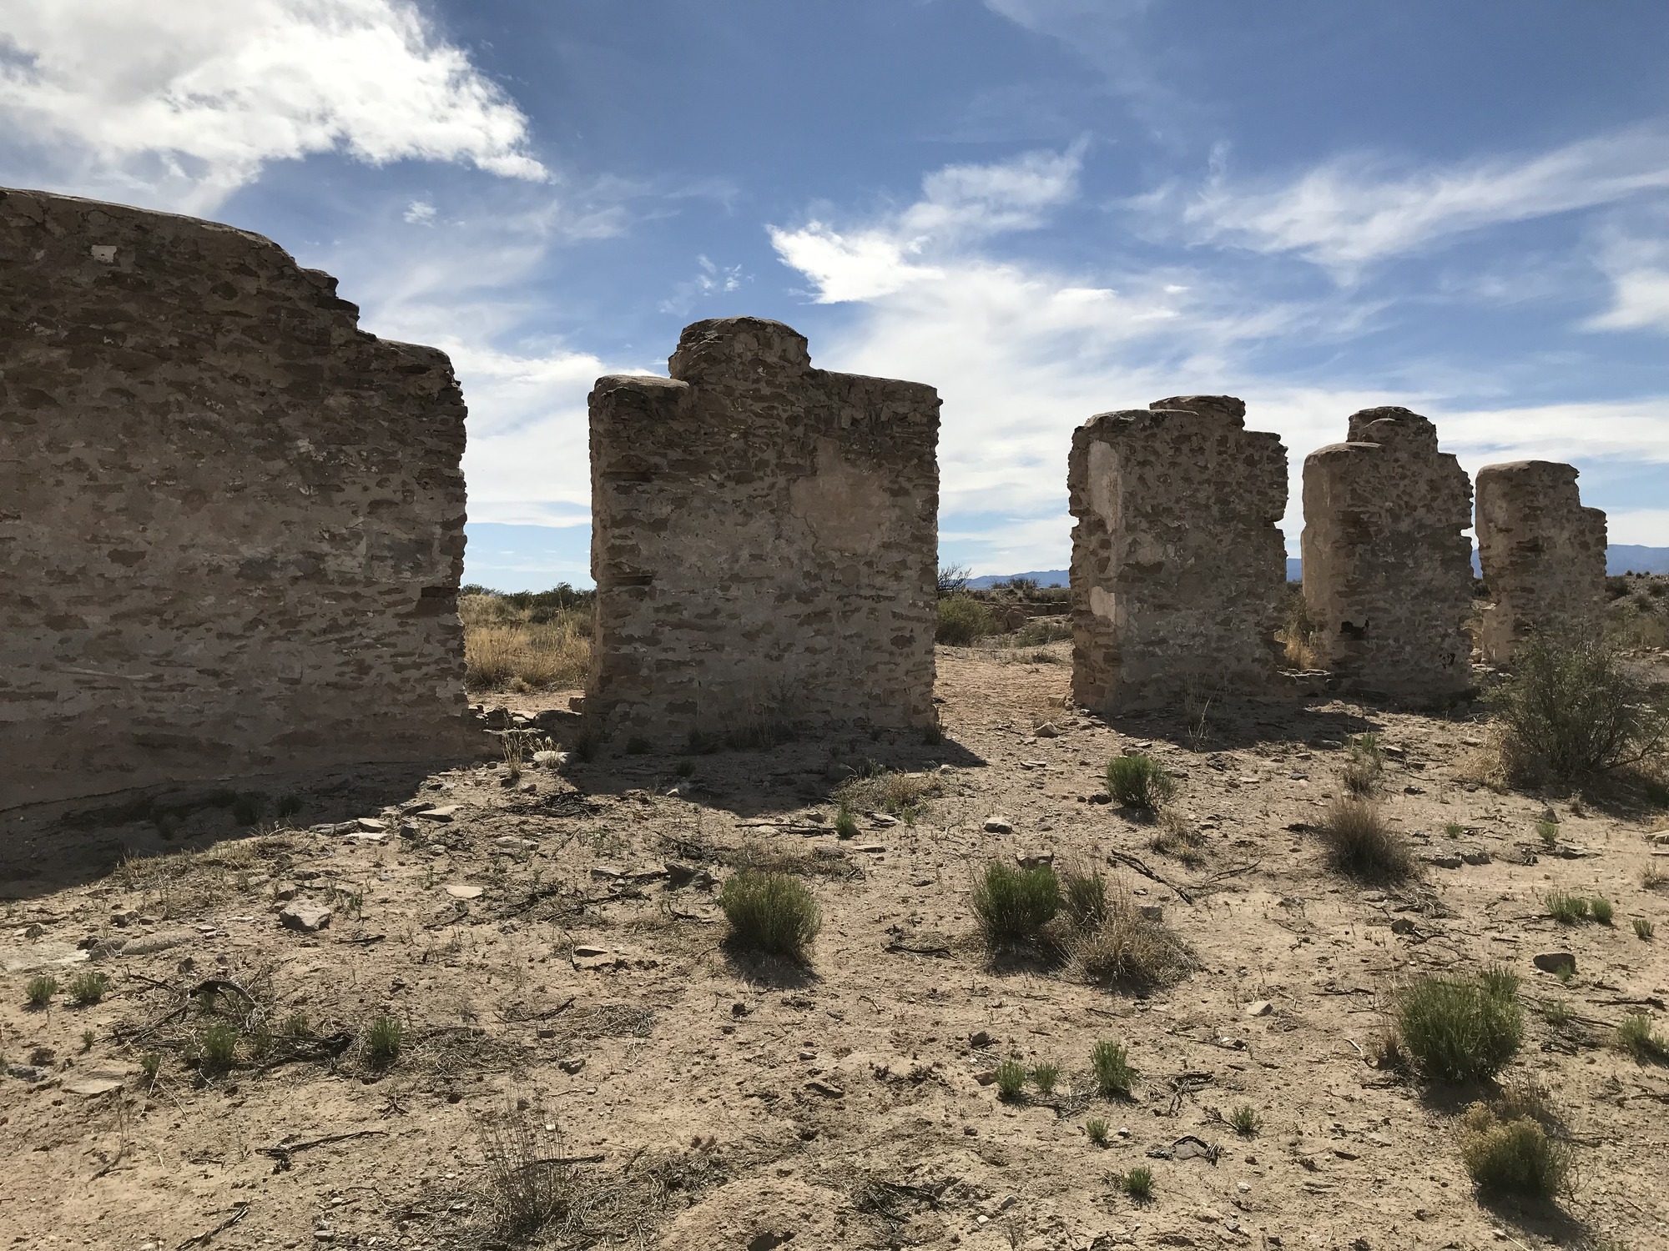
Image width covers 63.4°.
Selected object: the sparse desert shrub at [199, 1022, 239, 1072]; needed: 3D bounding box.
[{"bbox_3d":[-1.884,1.282,4.130,0.124,0.137,0.111,0,2,0],"label":"sparse desert shrub"}]

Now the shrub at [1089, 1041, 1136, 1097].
[{"bbox_3d":[0.839,1.333,4.066,0.136,0.152,0.129,0,2,0],"label":"shrub"}]

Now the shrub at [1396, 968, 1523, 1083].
[{"bbox_3d":[1.948,1.234,4.204,0.398,0.307,0.378,1,1,25],"label":"shrub"}]

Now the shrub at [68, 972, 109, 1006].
[{"bbox_3d":[-2.626,1.271,4.751,0.142,0.106,0.128,0,2,0],"label":"shrub"}]

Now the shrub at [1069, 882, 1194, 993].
[{"bbox_3d":[1.158,1.187,5.268,0.489,0.320,0.440,0,1,12],"label":"shrub"}]

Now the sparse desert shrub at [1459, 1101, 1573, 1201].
[{"bbox_3d":[1.712,1.304,3.397,0.282,0.212,0.254,0,2,0],"label":"sparse desert shrub"}]

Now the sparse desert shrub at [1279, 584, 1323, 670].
[{"bbox_3d":[7.621,0.054,21.991,0.934,1.401,0.841,0,2,0],"label":"sparse desert shrub"}]

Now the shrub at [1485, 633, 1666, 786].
[{"bbox_3d":[5.766,0.611,10.443,1.464,1.071,1.318,1,2,29],"label":"shrub"}]

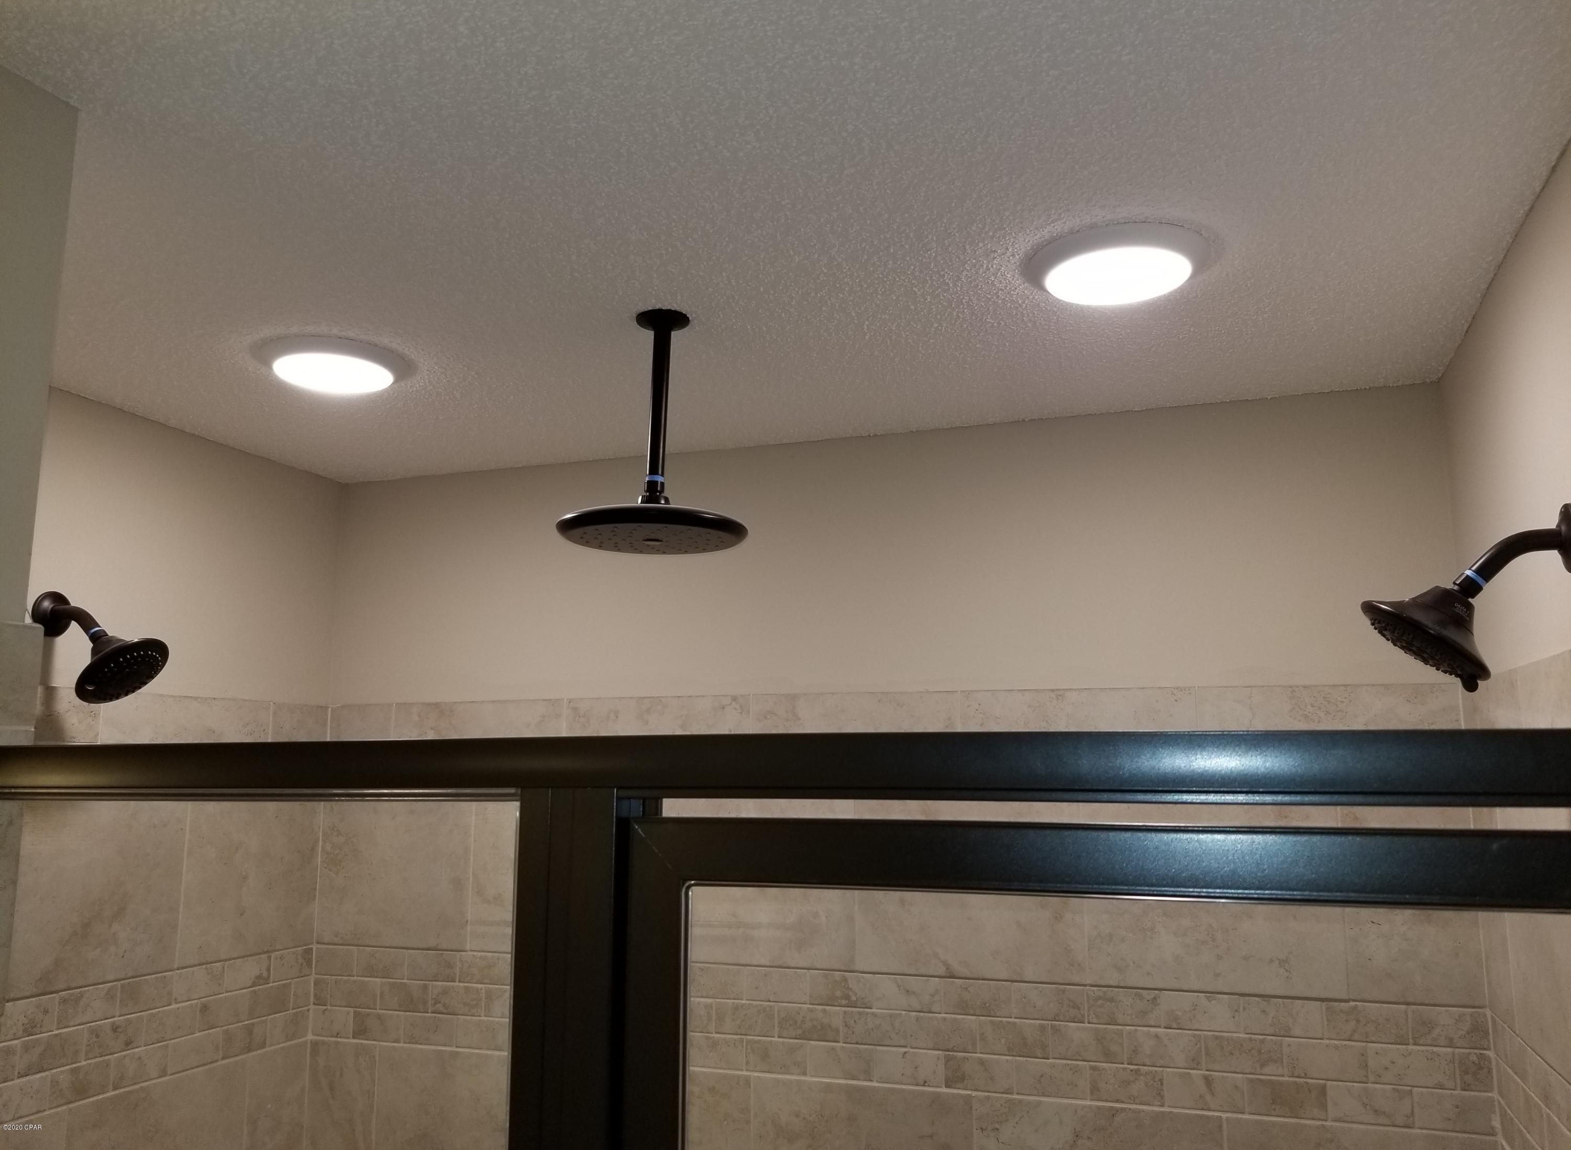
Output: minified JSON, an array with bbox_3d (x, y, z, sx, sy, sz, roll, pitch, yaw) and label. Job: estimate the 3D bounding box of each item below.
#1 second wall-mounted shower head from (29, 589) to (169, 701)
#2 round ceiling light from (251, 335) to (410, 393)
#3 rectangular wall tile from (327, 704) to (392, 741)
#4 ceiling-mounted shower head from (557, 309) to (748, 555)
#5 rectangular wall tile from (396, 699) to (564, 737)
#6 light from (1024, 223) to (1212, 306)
[{"bbox_3d":[-0.923,0.097,1.587,0.188,0.157,0.121,-3,-10,19],"label":"second wall-mounted shower head"},{"bbox_3d":[-0.585,-0.265,1.532,0.188,0.022,0.188,0,-9,0],"label":"round ceiling light"},{"bbox_3d":[-0.757,0.267,2.107,0.136,0.074,0.009,-3,-10,19],"label":"rectangular wall tile"},{"bbox_3d":[-0.146,-0.169,1.366,0.205,0.265,0.205,0,-9,0],"label":"ceiling-mounted shower head"},{"bbox_3d":[-0.529,0.255,2.029,0.338,0.074,0.009,-3,-10,19],"label":"rectangular wall tile"},{"bbox_3d":[0.346,-0.314,1.229,0.188,0.022,0.188,-3,-10,19],"label":"light"}]

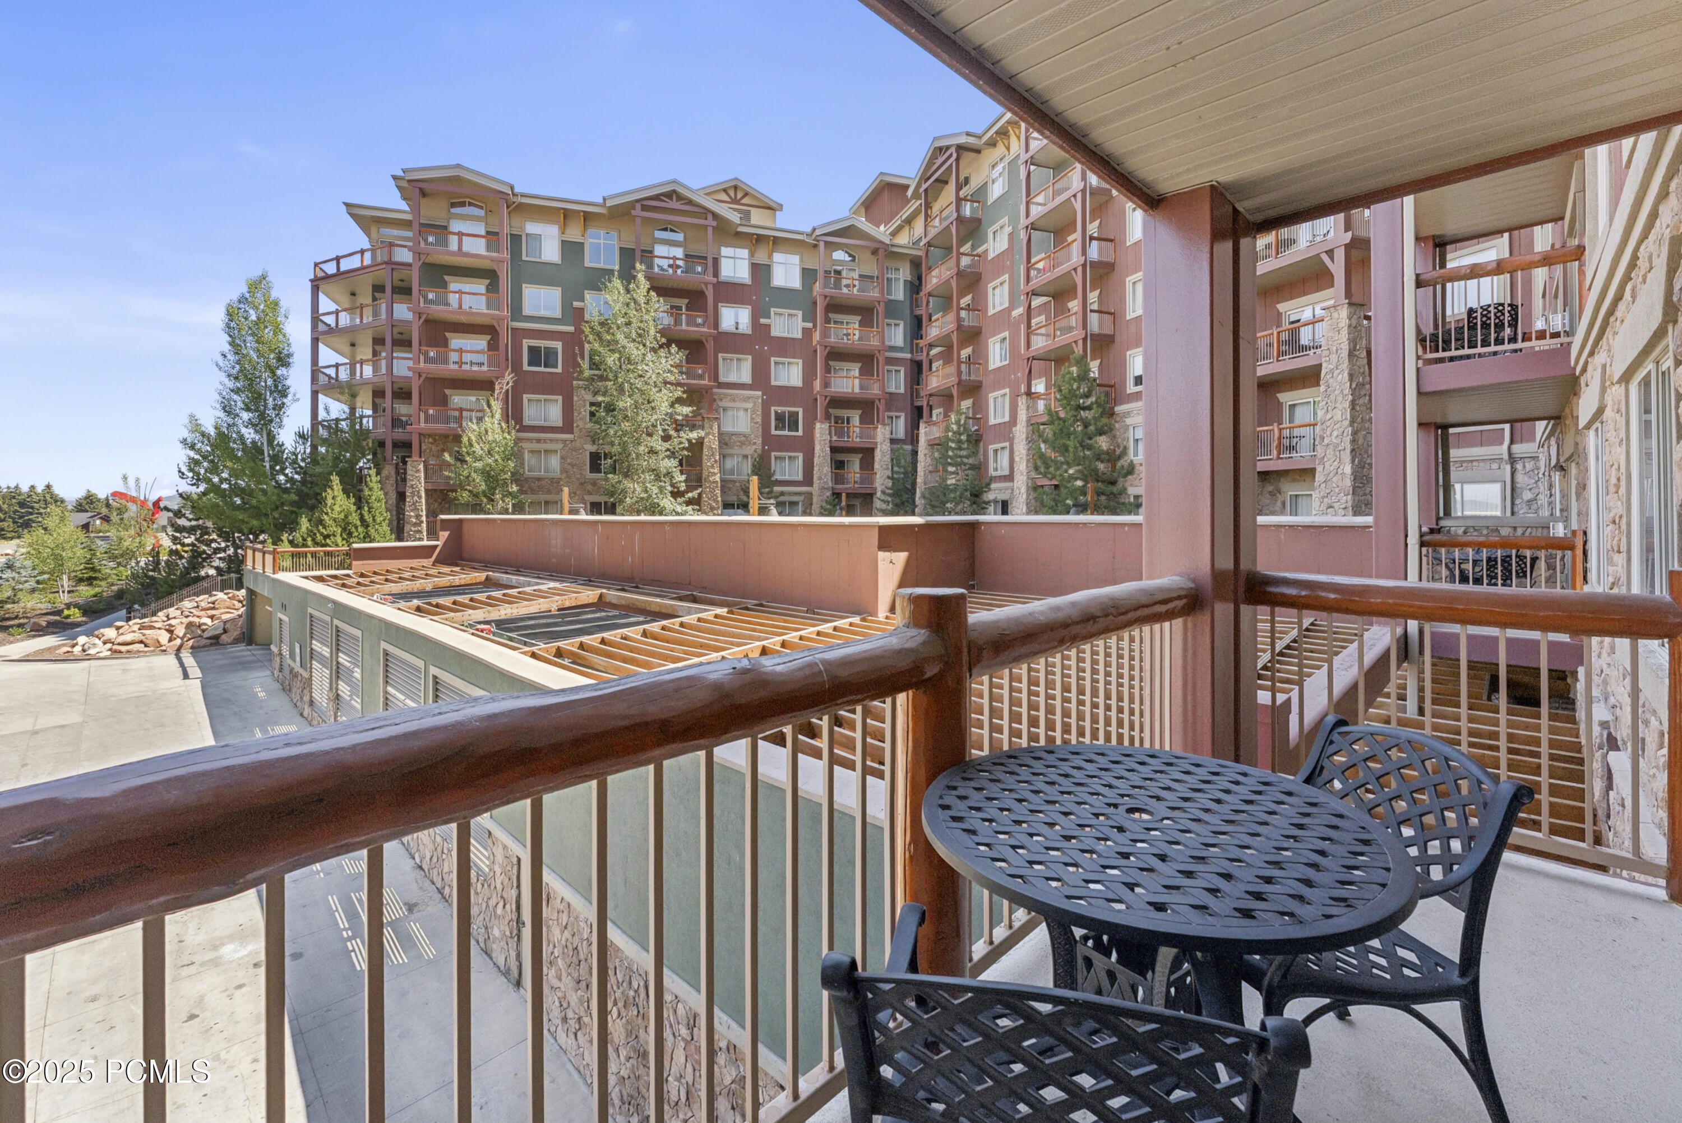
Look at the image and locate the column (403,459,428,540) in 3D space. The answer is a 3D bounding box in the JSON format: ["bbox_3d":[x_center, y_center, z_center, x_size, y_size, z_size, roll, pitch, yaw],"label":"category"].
[{"bbox_3d":[-21.300,-3.020,32.800,0.900,4.300,0.900,-1,2,-18],"label":"column"}]

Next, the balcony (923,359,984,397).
[{"bbox_3d":[6.600,-10.850,38.880,1.750,1.350,4.000,-1,2,-21],"label":"balcony"}]

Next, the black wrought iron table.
[{"bbox_3d":[0.652,0.906,1.433,0.914,0.720,0.914,0,2,0],"label":"black wrought iron table"}]

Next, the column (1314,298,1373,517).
[{"bbox_3d":[13.465,-3.344,17.350,1.080,6.848,1.080,-1,2,-20],"label":"column"}]

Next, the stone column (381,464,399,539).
[{"bbox_3d":[-23.750,-3.150,34.400,0.850,4.300,0.850,-1,2,-18],"label":"stone column"}]

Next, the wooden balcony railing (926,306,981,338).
[{"bbox_3d":[6.575,-13.944,38.361,1.650,0.980,3.750,-1,2,-20],"label":"wooden balcony railing"}]

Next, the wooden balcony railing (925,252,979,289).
[{"bbox_3d":[6.600,-17.000,38.850,1.750,1.100,3.950,-1,2,-21],"label":"wooden balcony railing"}]

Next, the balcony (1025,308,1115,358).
[{"bbox_3d":[10.040,-9.998,28.966,1.720,1.270,4.150,-1,2,-20],"label":"balcony"}]

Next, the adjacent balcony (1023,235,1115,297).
[{"bbox_3d":[10.040,-12.944,28.963,1.720,1.270,4.150,-1,2,-20],"label":"adjacent balcony"}]

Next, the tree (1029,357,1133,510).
[{"bbox_3d":[8.433,-3.774,22.700,3.600,6.857,3.600,1,2,20],"label":"tree"}]

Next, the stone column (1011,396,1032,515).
[{"bbox_3d":[8.700,-4.560,31.300,0.820,6.800,0.820,-1,2,-21],"label":"stone column"}]

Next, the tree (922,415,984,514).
[{"bbox_3d":[5.697,-4.282,32.800,3.200,6.453,3.200,0,2,10],"label":"tree"}]

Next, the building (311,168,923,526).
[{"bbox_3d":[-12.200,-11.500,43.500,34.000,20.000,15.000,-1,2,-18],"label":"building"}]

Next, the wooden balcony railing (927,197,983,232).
[{"bbox_3d":[6.575,-20.157,38.364,1.650,0.980,3.750,-1,2,-20],"label":"wooden balcony railing"}]

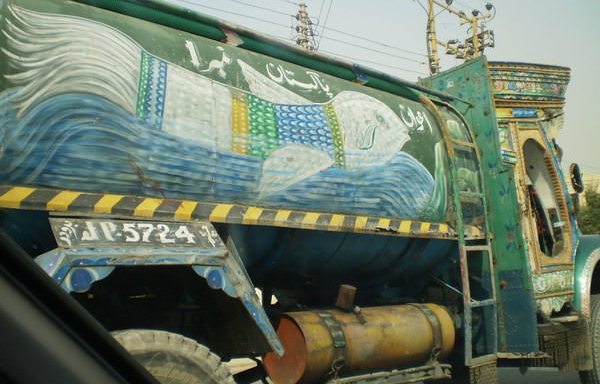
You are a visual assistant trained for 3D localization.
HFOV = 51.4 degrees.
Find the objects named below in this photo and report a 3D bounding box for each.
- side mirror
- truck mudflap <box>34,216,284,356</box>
[{"bbox_3d":[2.075,-0.101,4.682,0.045,0.220,0.110,1,-10,-19],"label":"side mirror"},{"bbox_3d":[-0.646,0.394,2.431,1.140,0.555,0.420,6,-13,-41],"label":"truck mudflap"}]

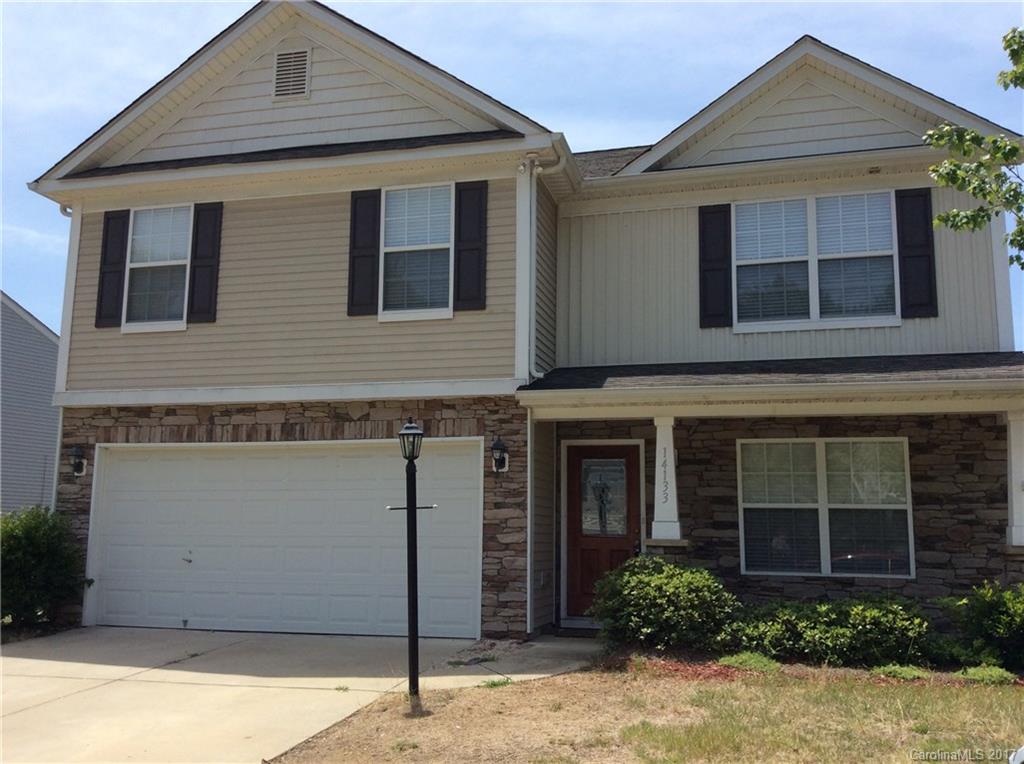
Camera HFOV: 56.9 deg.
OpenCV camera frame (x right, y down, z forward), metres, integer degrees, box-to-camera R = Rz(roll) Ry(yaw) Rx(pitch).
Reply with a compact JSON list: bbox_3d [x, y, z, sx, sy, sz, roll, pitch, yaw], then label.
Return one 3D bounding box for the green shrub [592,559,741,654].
[{"bbox_3d":[1.428,2.134,9.047,1.380,0.920,1.200,-2,-9,13],"label":"green shrub"}]

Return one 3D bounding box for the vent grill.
[{"bbox_3d":[-2.725,-3.800,11.677,0.510,0.670,0.060,-2,-9,13],"label":"vent grill"}]

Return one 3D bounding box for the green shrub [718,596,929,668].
[{"bbox_3d":[2.862,2.282,8.746,1.780,0.580,0.950,-2,-9,13],"label":"green shrub"}]

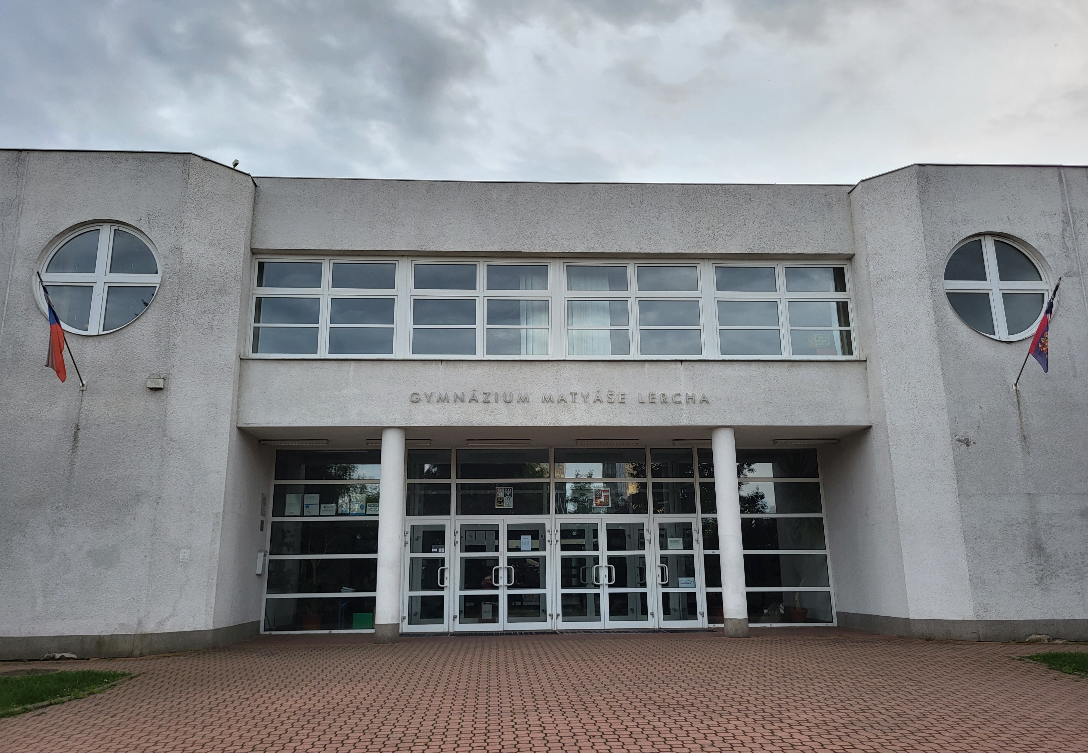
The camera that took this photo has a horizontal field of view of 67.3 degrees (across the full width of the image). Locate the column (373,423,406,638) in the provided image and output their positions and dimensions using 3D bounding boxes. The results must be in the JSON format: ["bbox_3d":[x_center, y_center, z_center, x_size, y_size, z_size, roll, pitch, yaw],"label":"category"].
[{"bbox_3d":[-2.695,2.755,14.334,0.400,3.650,0.400,0,-14,-3],"label":"column"}]

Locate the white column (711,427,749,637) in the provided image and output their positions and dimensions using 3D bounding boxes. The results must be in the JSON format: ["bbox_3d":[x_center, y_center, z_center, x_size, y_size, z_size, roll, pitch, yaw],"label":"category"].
[{"bbox_3d":[3.330,2.758,14.652,0.400,3.650,0.400,0,-14,-3],"label":"white column"}]

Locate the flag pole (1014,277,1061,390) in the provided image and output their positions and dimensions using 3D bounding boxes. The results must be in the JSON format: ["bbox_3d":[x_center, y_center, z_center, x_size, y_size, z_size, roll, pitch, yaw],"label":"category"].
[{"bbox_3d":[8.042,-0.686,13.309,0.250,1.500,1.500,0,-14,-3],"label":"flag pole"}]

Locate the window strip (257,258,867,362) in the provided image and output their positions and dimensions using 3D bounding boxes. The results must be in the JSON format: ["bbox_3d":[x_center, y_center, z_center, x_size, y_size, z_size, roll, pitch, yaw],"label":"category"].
[{"bbox_3d":[0.273,-1.258,15.375,11.330,2.040,0.200,0,-14,-3],"label":"window strip"}]

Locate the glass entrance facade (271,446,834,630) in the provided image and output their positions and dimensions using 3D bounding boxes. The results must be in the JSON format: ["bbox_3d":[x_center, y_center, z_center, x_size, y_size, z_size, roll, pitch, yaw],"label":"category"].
[{"bbox_3d":[0.175,3.215,16.435,11.300,3.620,0.200,0,-14,-3],"label":"glass entrance facade"}]

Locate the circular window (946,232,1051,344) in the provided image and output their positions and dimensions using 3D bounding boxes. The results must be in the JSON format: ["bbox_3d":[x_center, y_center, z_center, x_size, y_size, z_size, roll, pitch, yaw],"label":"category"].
[{"bbox_3d":[7.998,-1.541,14.532,2.050,2.050,0.180,0,-14,-3],"label":"circular window"}]

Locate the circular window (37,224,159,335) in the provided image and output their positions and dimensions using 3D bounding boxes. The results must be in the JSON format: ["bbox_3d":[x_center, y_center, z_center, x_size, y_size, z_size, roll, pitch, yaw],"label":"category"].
[{"bbox_3d":[-7.364,-1.587,13.682,2.050,2.050,0.180,0,-14,-3],"label":"circular window"}]

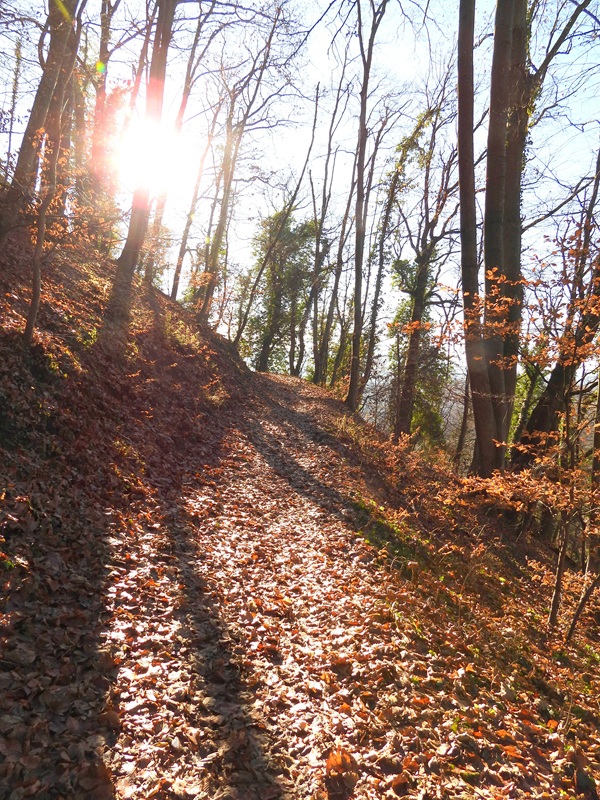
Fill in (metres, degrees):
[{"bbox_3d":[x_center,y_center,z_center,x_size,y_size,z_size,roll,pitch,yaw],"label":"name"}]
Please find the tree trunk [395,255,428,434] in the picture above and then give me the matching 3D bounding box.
[{"bbox_3d":[2.685,-1.259,13.300,0.480,4.400,0.450,6,-1,0],"label":"tree trunk"}]

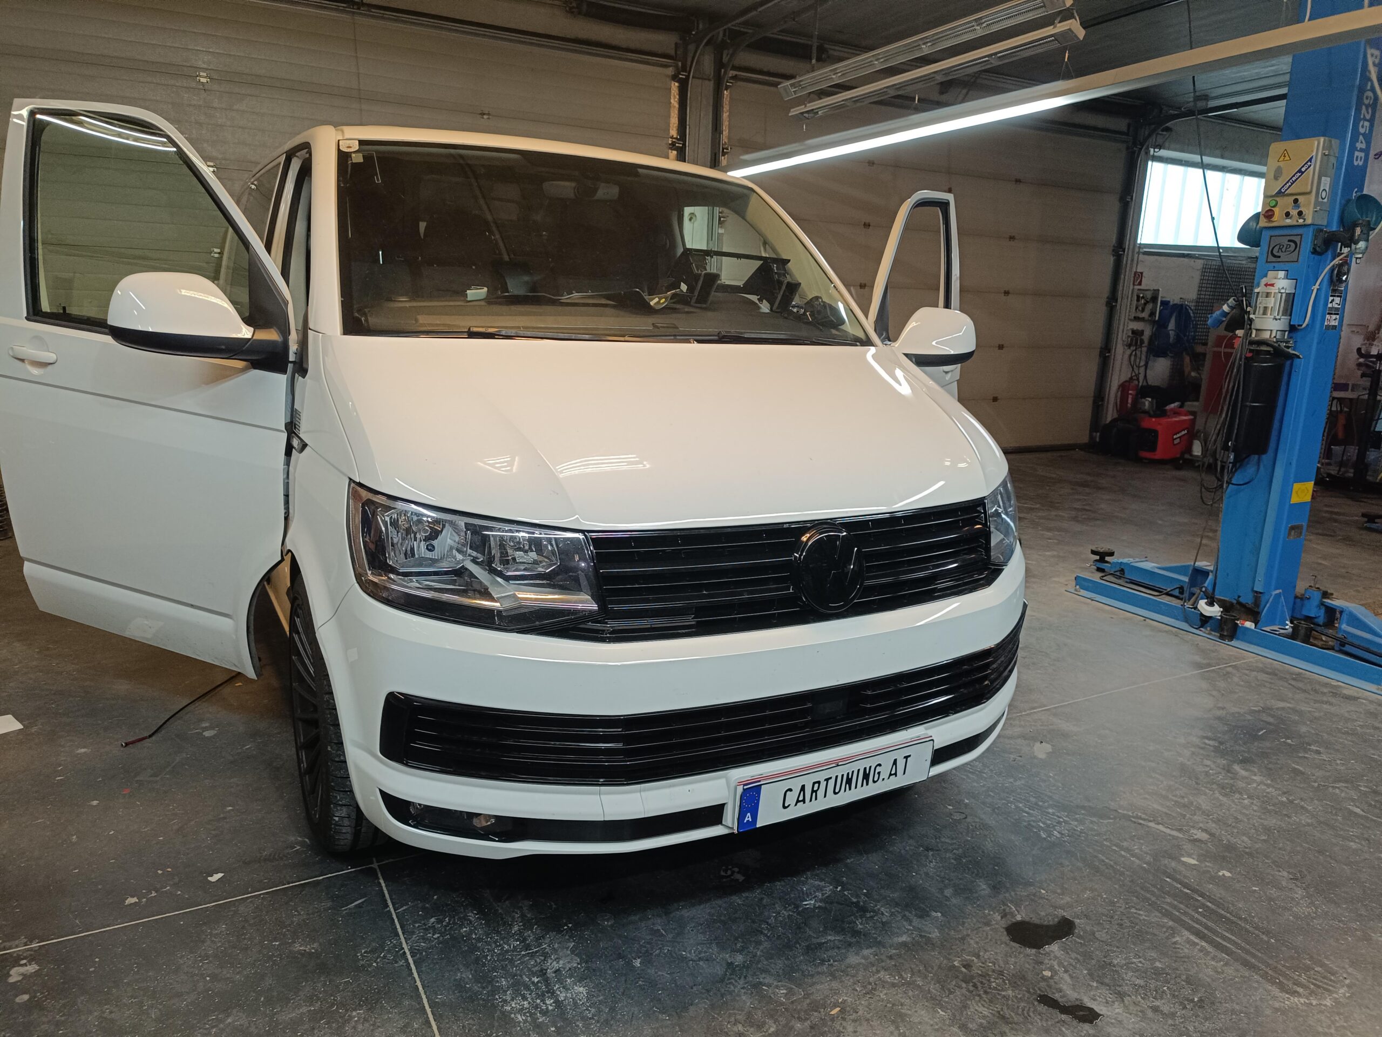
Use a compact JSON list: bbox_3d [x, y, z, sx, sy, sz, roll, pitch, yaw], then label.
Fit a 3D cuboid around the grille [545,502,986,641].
[{"bbox_3d":[0.289,0.104,2.121,1.180,0.225,0.150,-5,14,-28],"label":"grille"}]

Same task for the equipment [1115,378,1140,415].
[{"bbox_3d":[5.003,-1.387,10.991,0.200,0.470,0.180,0,12,-10],"label":"equipment"}]

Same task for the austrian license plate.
[{"bbox_3d":[0.332,0.581,2.112,0.520,0.120,0.020,-5,19,-28],"label":"austrian license plate"}]

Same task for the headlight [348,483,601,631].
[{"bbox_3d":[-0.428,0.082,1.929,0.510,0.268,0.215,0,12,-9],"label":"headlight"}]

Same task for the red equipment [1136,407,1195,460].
[{"bbox_3d":[4.949,-0.857,9.977,0.480,0.530,0.410,-4,14,-27],"label":"red equipment"}]

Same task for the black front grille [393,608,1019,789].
[{"bbox_3d":[0.246,0.392,2.242,1.810,0.147,0.310,-5,14,-28],"label":"black front grille"}]

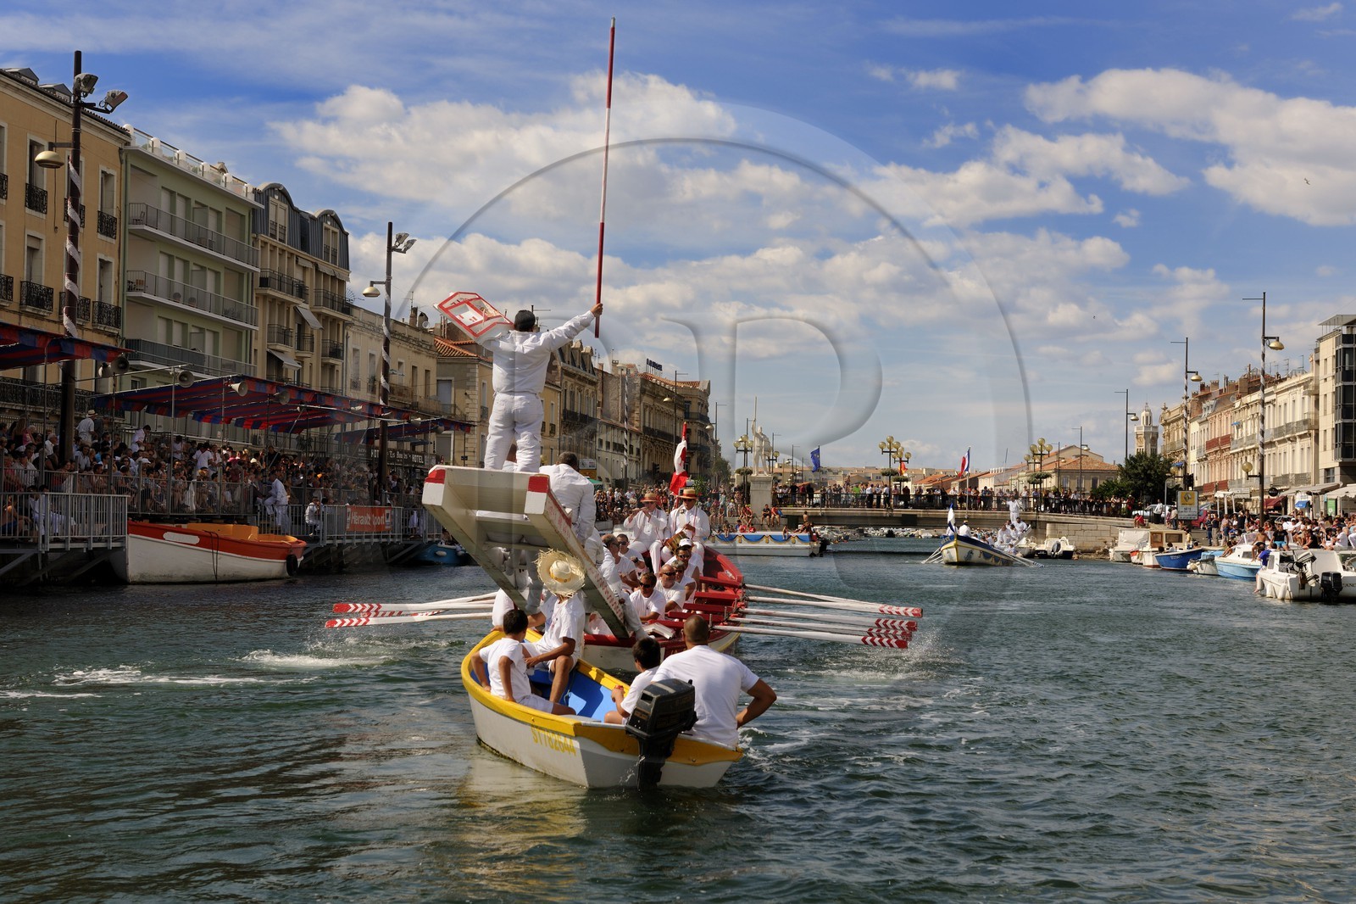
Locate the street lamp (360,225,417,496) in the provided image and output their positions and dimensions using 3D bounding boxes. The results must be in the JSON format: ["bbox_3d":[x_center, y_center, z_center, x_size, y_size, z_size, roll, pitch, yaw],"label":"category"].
[{"bbox_3d":[-11.400,-2.830,76.300,2.200,12.200,0.900,1,-2,7],"label":"street lamp"}]

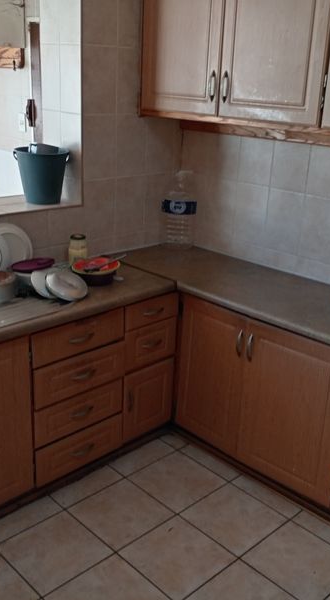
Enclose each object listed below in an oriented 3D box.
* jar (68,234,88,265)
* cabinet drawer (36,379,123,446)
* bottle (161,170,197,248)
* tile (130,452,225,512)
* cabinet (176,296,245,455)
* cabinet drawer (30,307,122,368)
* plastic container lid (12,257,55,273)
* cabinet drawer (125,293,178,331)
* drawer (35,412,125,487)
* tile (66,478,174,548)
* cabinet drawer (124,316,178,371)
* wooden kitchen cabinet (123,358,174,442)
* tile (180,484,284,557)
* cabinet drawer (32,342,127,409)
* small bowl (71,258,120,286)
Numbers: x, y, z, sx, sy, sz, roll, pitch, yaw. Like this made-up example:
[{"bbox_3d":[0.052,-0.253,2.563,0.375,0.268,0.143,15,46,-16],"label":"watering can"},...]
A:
[{"bbox_3d":[-0.429,-0.238,3.040,0.089,0.147,0.089,2,20,-1],"label":"jar"},{"bbox_3d":[-0.484,0.424,2.769,0.458,0.168,0.410,-16,27,-42],"label":"cabinet drawer"},{"bbox_3d":[0.074,-0.491,3.413,0.193,0.413,0.193,2,20,0],"label":"bottle"},{"bbox_3d":[0.056,0.838,2.894,0.335,0.009,0.335,-16,27,-42],"label":"tile"},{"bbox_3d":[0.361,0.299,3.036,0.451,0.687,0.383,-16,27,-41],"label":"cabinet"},{"bbox_3d":[-0.470,0.100,2.653,0.457,0.138,0.410,-16,27,-42],"label":"cabinet drawer"},{"bbox_3d":[-0.576,-0.153,2.722,0.190,0.022,0.190,-3,20,1],"label":"plastic container lid"},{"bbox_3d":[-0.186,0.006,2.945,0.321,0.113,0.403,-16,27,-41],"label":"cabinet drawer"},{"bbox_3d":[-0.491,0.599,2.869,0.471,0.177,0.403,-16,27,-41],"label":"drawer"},{"bbox_3d":[-0.183,0.902,2.639,0.331,0.010,0.331,-16,27,-42],"label":"tile"},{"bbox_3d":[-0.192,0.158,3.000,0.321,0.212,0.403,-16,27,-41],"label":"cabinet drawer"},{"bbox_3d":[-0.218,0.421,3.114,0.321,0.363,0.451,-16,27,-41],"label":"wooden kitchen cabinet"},{"bbox_3d":[0.293,0.922,2.638,0.331,0.010,0.331,-16,27,-42],"label":"tile"},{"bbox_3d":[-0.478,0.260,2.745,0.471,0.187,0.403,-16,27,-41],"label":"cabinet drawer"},{"bbox_3d":[-0.303,-0.119,2.803,0.215,0.080,0.215,2,20,-1],"label":"small bowl"}]

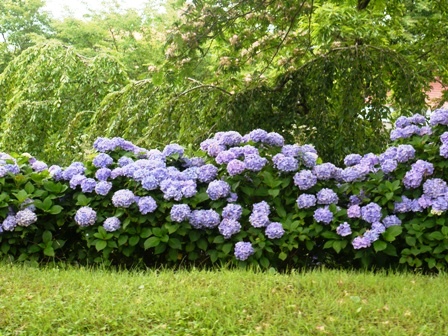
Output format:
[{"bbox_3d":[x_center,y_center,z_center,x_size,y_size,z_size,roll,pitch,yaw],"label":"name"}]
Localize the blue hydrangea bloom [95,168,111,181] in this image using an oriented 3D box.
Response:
[{"bbox_3d":[-0.996,0.054,7.050,0.128,0.103,0.130,0,5,0],"label":"blue hydrangea bloom"}]

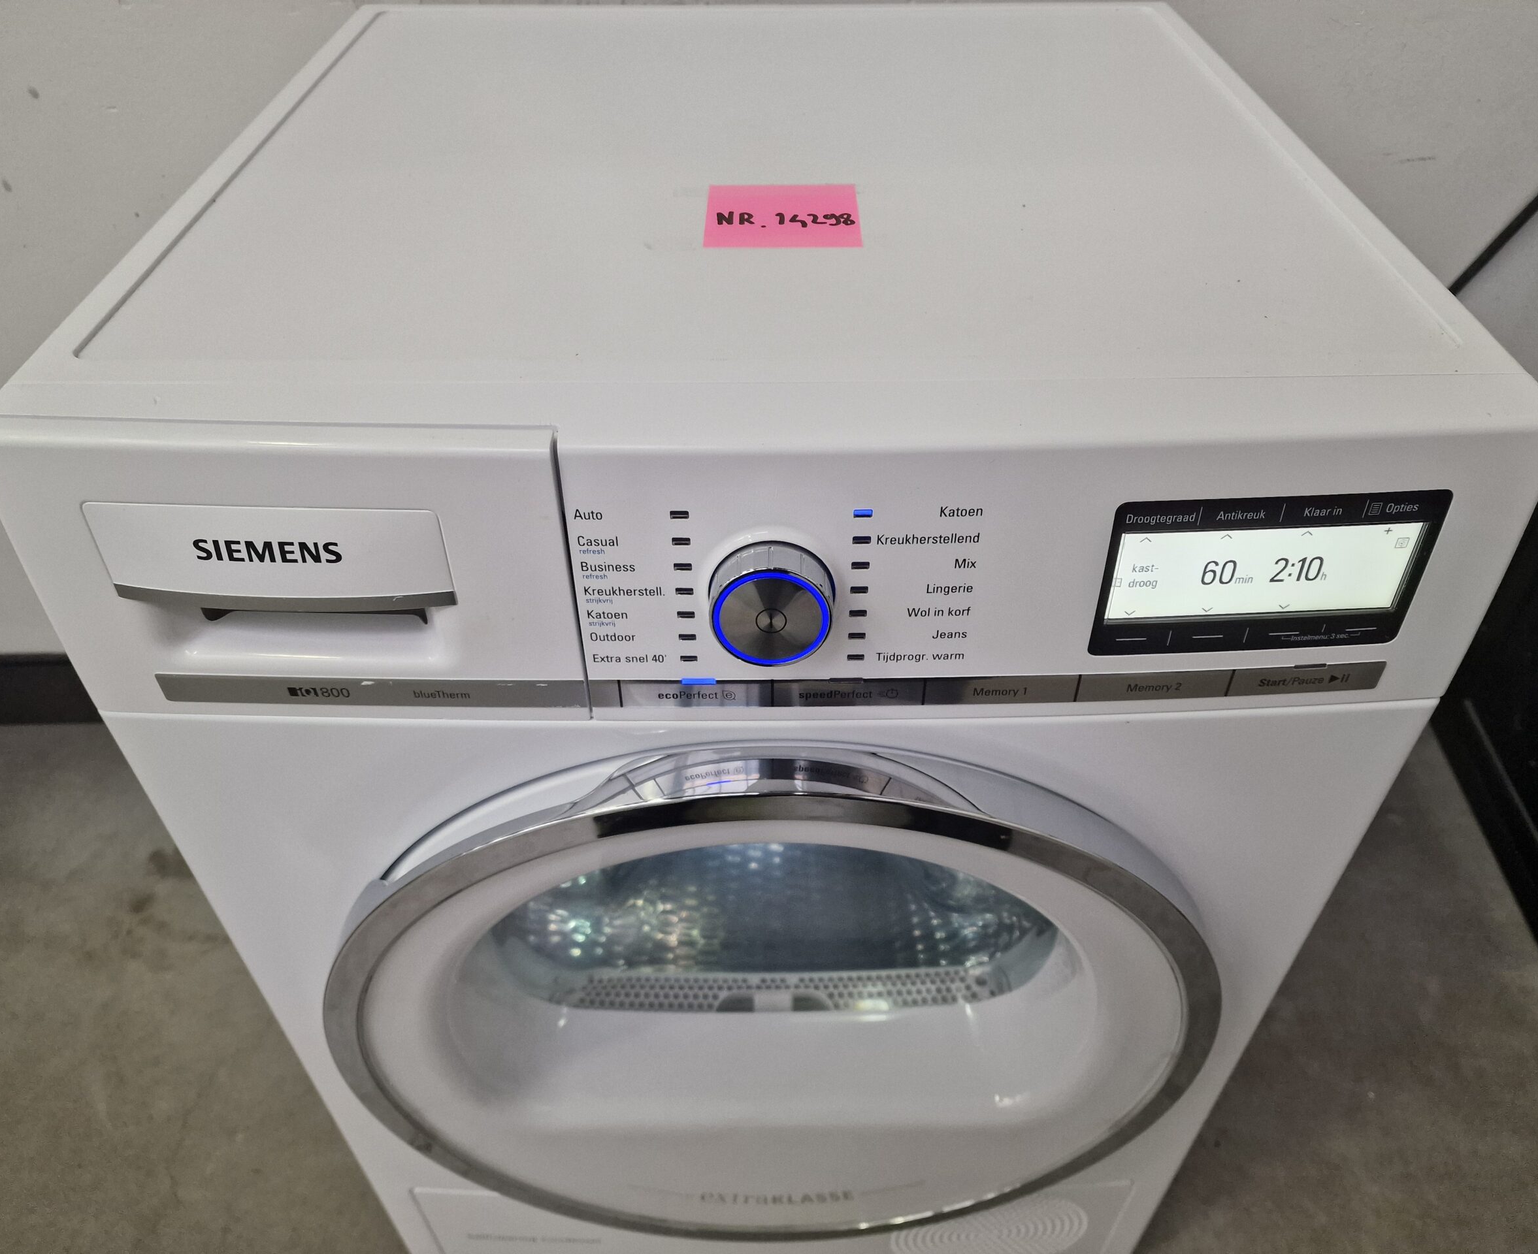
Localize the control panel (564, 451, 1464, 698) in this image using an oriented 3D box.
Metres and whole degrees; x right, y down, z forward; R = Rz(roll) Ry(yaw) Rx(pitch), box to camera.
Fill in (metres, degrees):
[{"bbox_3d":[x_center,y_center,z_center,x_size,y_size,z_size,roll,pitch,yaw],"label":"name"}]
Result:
[{"bbox_3d":[0.097,-0.014,0.441,0.352,0.126,0.030,-1,36,0],"label":"control panel"}]

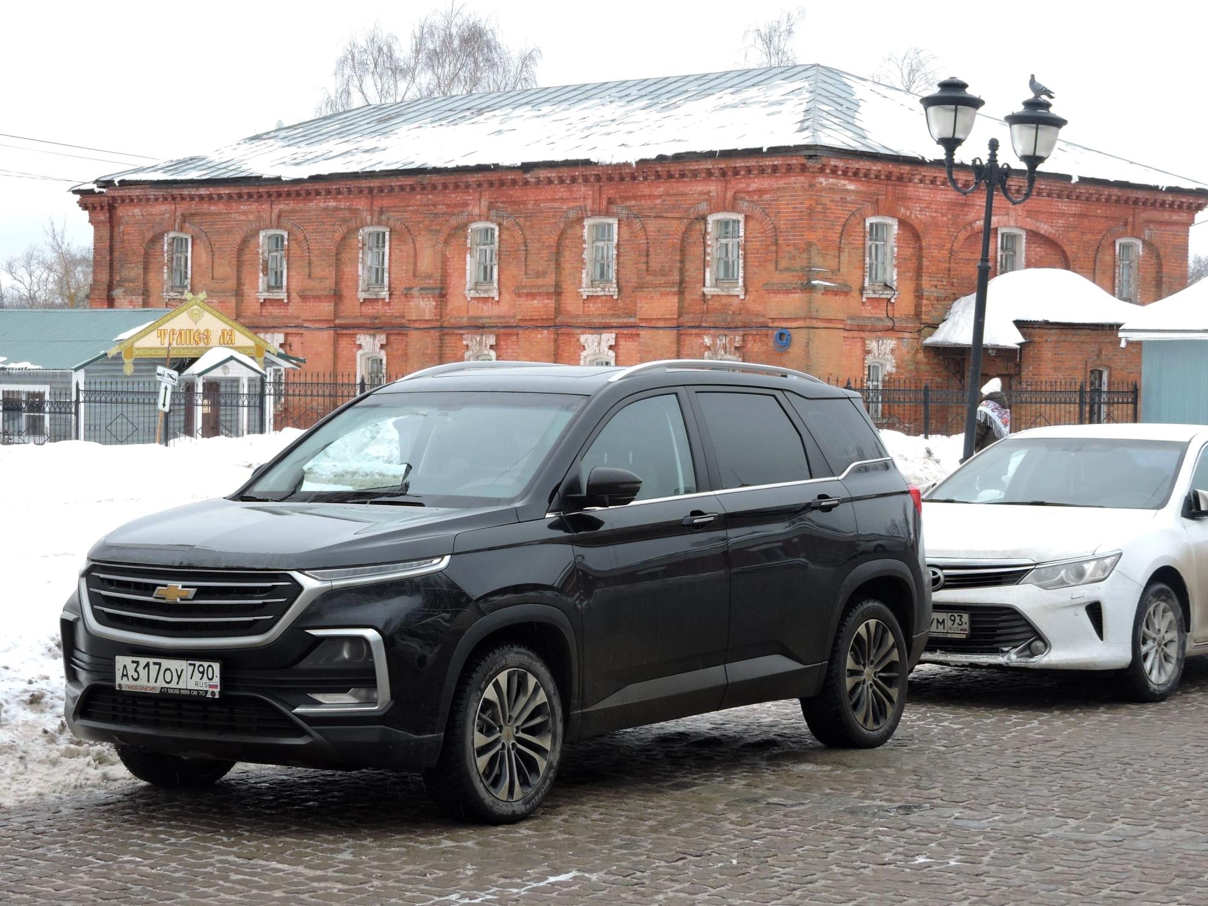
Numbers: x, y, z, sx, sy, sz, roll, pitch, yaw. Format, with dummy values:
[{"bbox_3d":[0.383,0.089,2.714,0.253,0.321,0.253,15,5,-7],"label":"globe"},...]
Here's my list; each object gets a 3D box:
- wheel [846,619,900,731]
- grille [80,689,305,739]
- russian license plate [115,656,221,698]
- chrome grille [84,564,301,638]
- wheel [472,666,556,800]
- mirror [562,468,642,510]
[{"bbox_3d":[1.154,1.007,12.678,0.180,0.493,0.493,0,1,35],"label":"wheel"},{"bbox_3d":[-1.535,0.944,10.216,1.150,0.165,0.130,0,1,35],"label":"grille"},{"bbox_3d":[-1.587,0.814,10.142,0.525,0.118,0.015,0,-2,35],"label":"russian license plate"},{"bbox_3d":[-1.544,0.549,10.203,1.090,0.270,0.160,0,1,35],"label":"chrome grille"},{"bbox_3d":[-0.405,1.050,10.437,0.180,0.493,0.493,0,1,35],"label":"wheel"},{"bbox_3d":[-0.007,0.134,10.736,0.210,0.165,0.235,0,1,35],"label":"mirror"}]

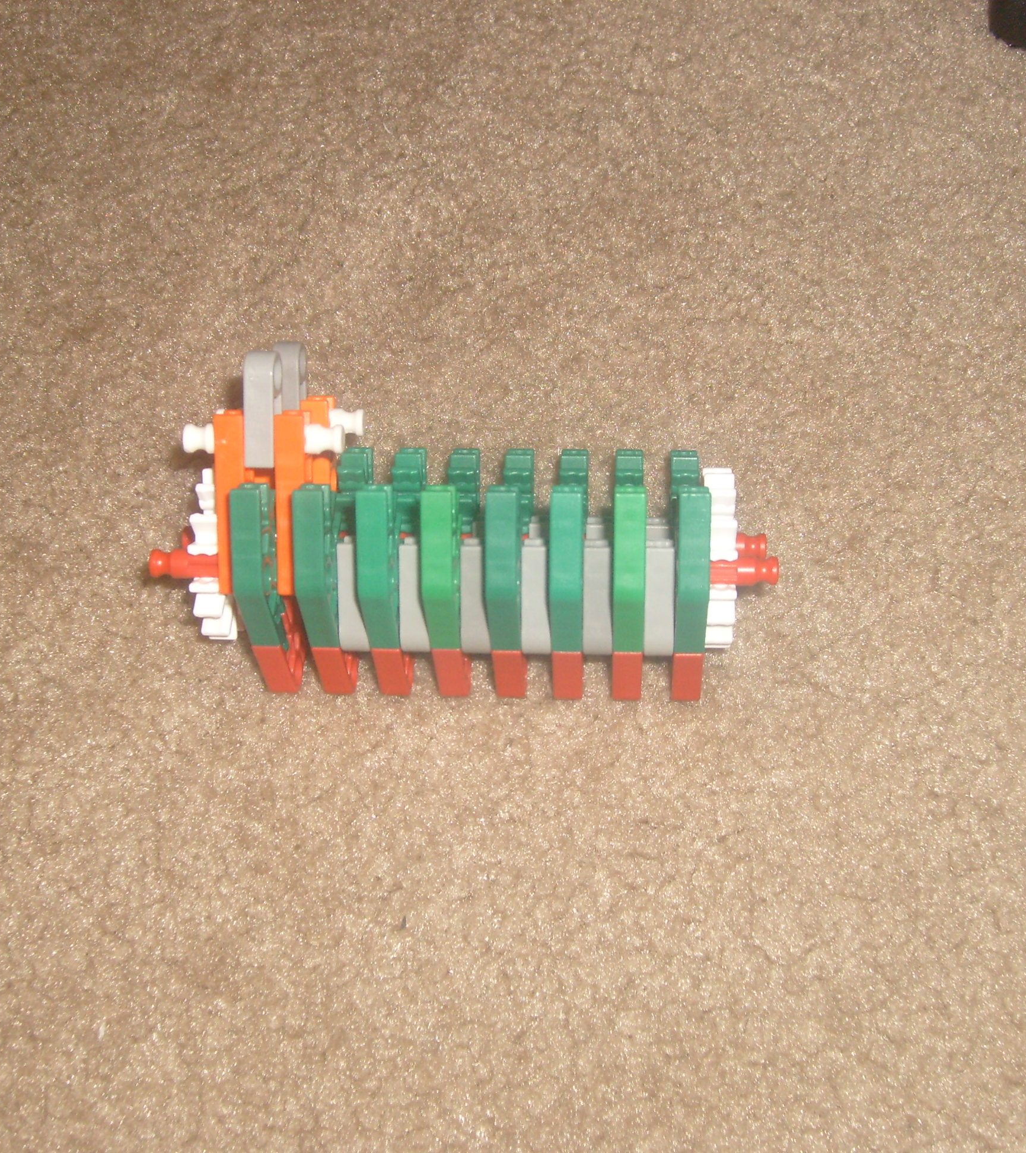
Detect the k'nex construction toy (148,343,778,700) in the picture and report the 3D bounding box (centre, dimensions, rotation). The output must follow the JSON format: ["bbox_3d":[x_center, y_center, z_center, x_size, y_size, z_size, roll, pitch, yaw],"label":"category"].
[{"bbox_3d":[-0.010,-0.019,0.329,0.129,0.063,0.067,1,55,4],"label":"k'nex construction toy"}]

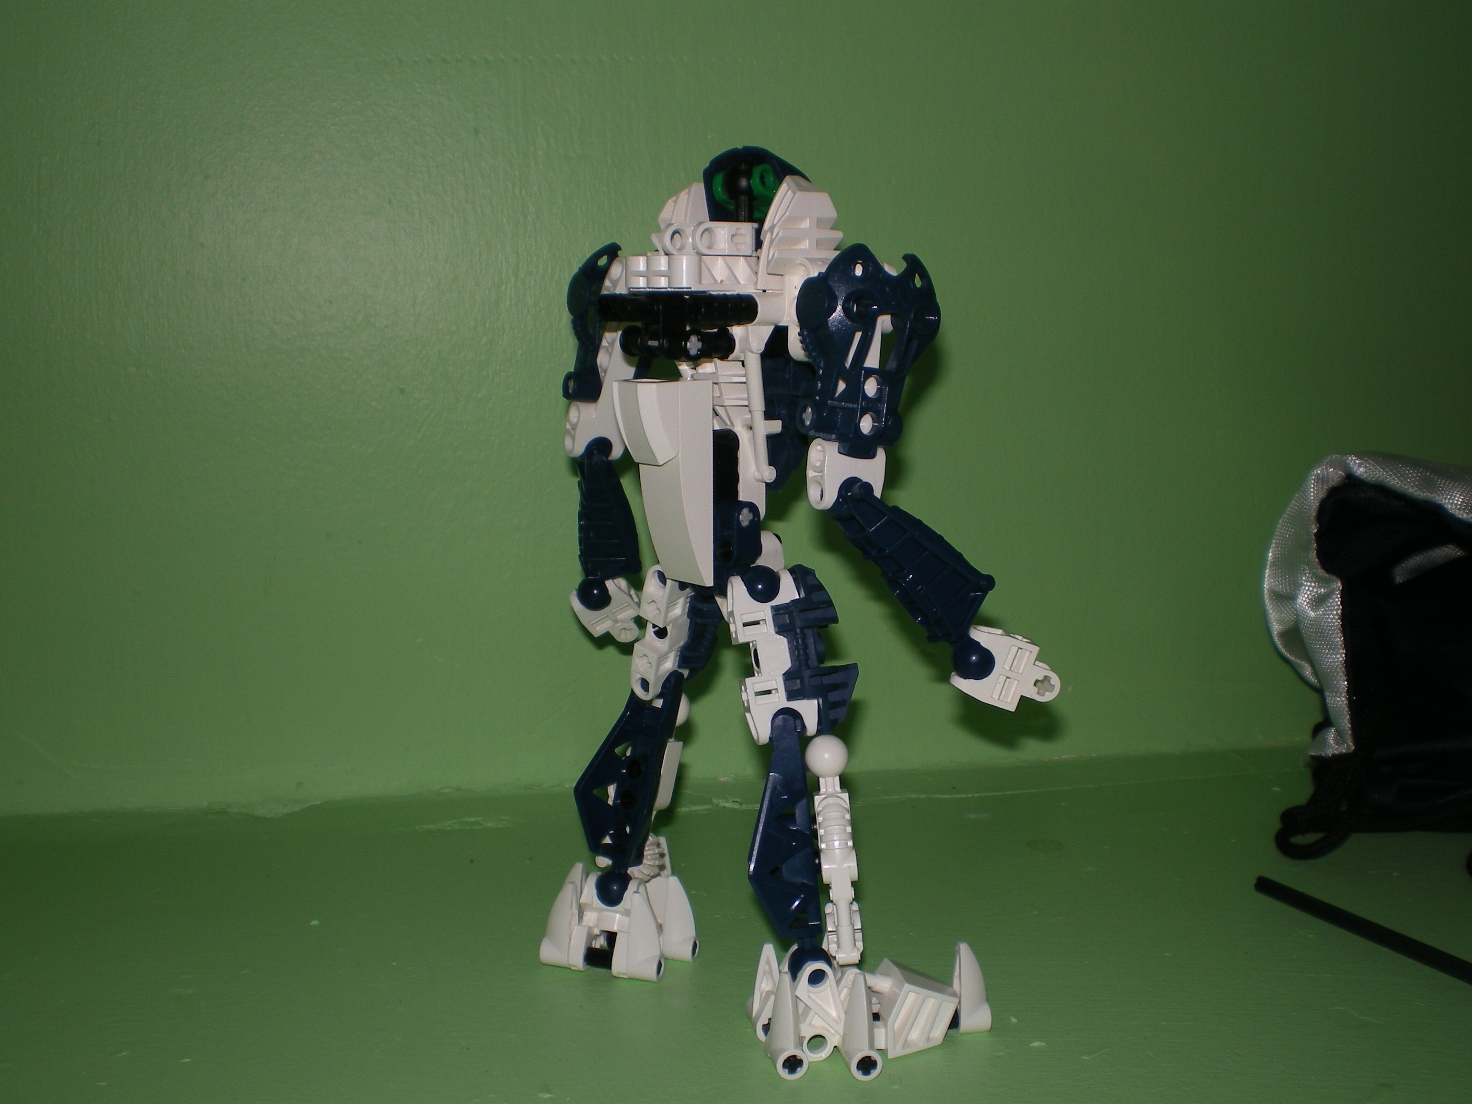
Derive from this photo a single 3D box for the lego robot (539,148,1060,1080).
[{"bbox_3d":[0.007,0.005,0.408,0.143,0.217,0.092,8,12,42],"label":"lego robot"}]

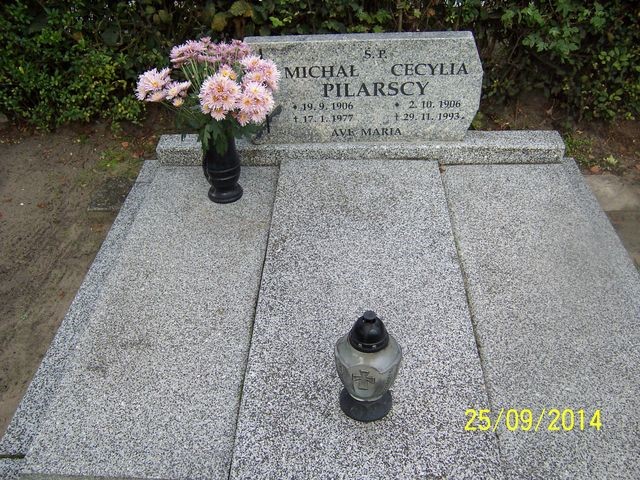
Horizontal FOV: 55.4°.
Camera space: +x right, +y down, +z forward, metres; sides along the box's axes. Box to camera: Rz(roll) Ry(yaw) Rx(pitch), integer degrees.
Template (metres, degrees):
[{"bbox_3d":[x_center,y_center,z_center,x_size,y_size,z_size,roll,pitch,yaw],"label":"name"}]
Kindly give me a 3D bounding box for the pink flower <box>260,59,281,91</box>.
[{"bbox_3d":[-0.164,-0.547,2.016,0.066,0.090,0.065,-2,37,0],"label":"pink flower"}]

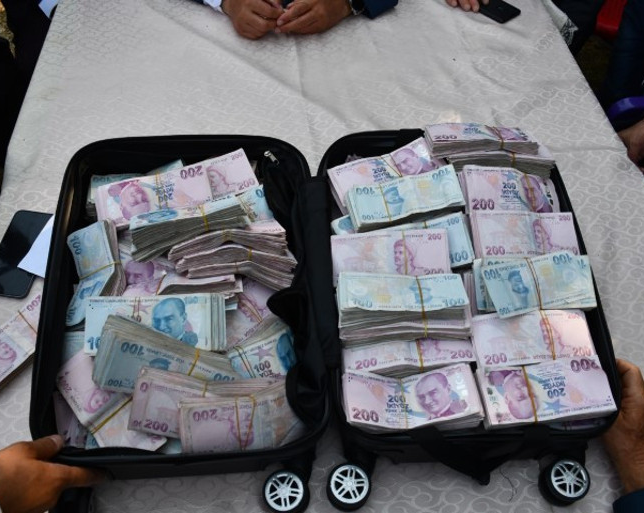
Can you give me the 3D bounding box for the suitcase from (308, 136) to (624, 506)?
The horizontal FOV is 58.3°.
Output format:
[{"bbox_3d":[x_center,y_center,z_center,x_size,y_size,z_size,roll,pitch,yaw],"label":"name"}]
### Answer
[{"bbox_3d":[0.179,0.058,0.804,0.355,0.105,0.545,-2,59,-3],"label":"suitcase"}]

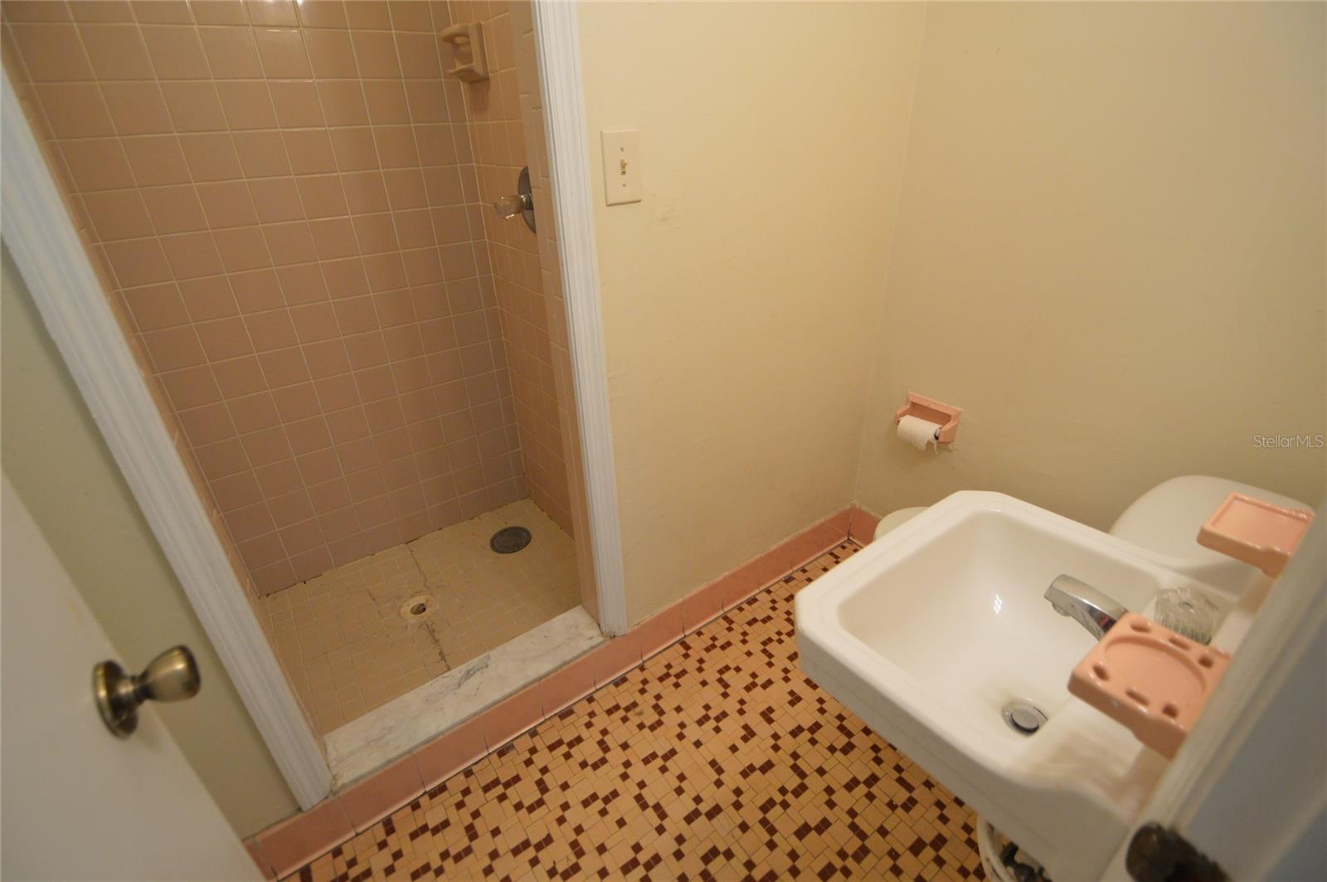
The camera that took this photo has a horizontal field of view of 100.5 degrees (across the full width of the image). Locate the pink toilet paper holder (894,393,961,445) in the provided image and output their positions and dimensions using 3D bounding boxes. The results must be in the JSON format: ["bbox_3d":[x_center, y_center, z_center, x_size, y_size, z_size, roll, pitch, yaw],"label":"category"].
[{"bbox_3d":[0.754,-0.055,1.598,0.085,0.107,0.164,-19,31,-30],"label":"pink toilet paper holder"}]

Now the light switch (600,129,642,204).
[{"bbox_3d":[-0.079,-0.510,1.032,0.079,0.124,0.020,-19,31,-30],"label":"light switch"}]

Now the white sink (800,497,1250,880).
[{"bbox_3d":[0.439,0.254,0.707,0.494,0.265,0.372,-19,31,-30],"label":"white sink"}]

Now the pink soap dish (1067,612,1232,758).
[{"bbox_3d":[0.392,0.191,0.441,0.110,0.038,0.076,-19,31,-30],"label":"pink soap dish"}]

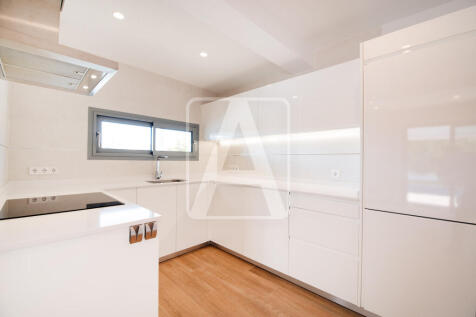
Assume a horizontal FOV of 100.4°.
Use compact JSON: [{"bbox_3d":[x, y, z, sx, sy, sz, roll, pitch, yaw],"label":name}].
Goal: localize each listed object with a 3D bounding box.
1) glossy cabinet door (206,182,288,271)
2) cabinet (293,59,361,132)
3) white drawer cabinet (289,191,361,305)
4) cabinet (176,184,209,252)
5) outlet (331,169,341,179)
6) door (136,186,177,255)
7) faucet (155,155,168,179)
[{"bbox_3d":[0.081,0.733,2.350,1.181,0.819,0.025,0,0,43],"label":"glossy cabinet door"},{"bbox_3d":[1.010,-0.582,2.086,0.625,0.630,0.338,0,0,43],"label":"cabinet"},{"bbox_3d":[0.912,0.736,1.958,0.610,0.810,0.580,0,-1,43],"label":"white drawer cabinet"},{"bbox_3d":[-0.580,0.726,2.552,0.025,0.819,0.489,0,0,43],"label":"cabinet"},{"bbox_3d":[1.086,0.164,2.220,0.083,0.083,0.012,0,-1,42],"label":"outlet"},{"bbox_3d":[-0.883,0.701,2.166,0.020,0.775,0.447,0,-1,42],"label":"door"},{"bbox_3d":[-0.999,0.116,2.603,0.250,0.310,0.070,0,-1,42],"label":"faucet"}]

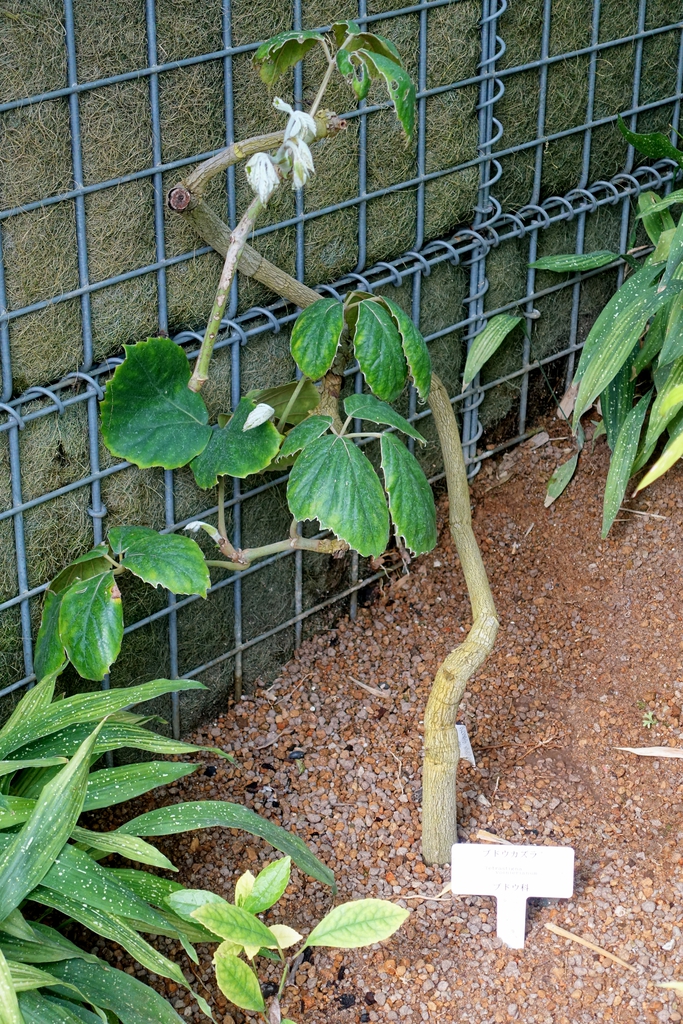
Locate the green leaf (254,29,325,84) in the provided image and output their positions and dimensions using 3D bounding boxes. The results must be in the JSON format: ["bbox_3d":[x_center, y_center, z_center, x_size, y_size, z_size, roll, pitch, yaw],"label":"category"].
[{"bbox_3d":[-0.044,-0.376,1.530,0.057,0.038,0.042,22,18,12],"label":"green leaf"}]

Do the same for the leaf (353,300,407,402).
[{"bbox_3d":[0.033,-0.138,1.590,0.042,0.086,0.030,-16,0,-9],"label":"leaf"}]

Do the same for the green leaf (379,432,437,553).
[{"bbox_3d":[0.064,-0.017,1.770,0.050,0.112,0.035,-16,14,-16],"label":"green leaf"}]

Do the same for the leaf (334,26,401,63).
[{"bbox_3d":[0.022,-0.397,1.570,0.055,0.030,0.042,-8,28,-15],"label":"leaf"}]

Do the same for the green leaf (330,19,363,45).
[{"bbox_3d":[0.004,-0.430,1.660,0.032,0.024,0.035,0,28,0],"label":"green leaf"}]

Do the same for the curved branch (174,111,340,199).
[{"bbox_3d":[-0.071,-0.301,1.558,0.142,0.058,0.035,-5,28,-11],"label":"curved branch"}]

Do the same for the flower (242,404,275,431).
[{"bbox_3d":[-0.078,-0.089,1.730,0.029,0.025,0.020,0,28,0],"label":"flower"}]

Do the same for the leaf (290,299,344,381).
[{"bbox_3d":[-0.022,-0.161,1.730,0.046,0.076,0.030,15,12,14],"label":"leaf"}]

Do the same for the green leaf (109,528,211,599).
[{"bbox_3d":[-0.178,0.049,1.800,0.097,0.066,0.035,6,-12,2],"label":"green leaf"}]

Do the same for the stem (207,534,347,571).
[{"bbox_3d":[-0.065,0.041,1.850,0.138,0.036,0.035,0,28,0],"label":"stem"}]

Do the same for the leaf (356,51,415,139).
[{"bbox_3d":[0.036,-0.344,1.520,0.034,0.074,0.034,-23,-3,-34],"label":"leaf"}]

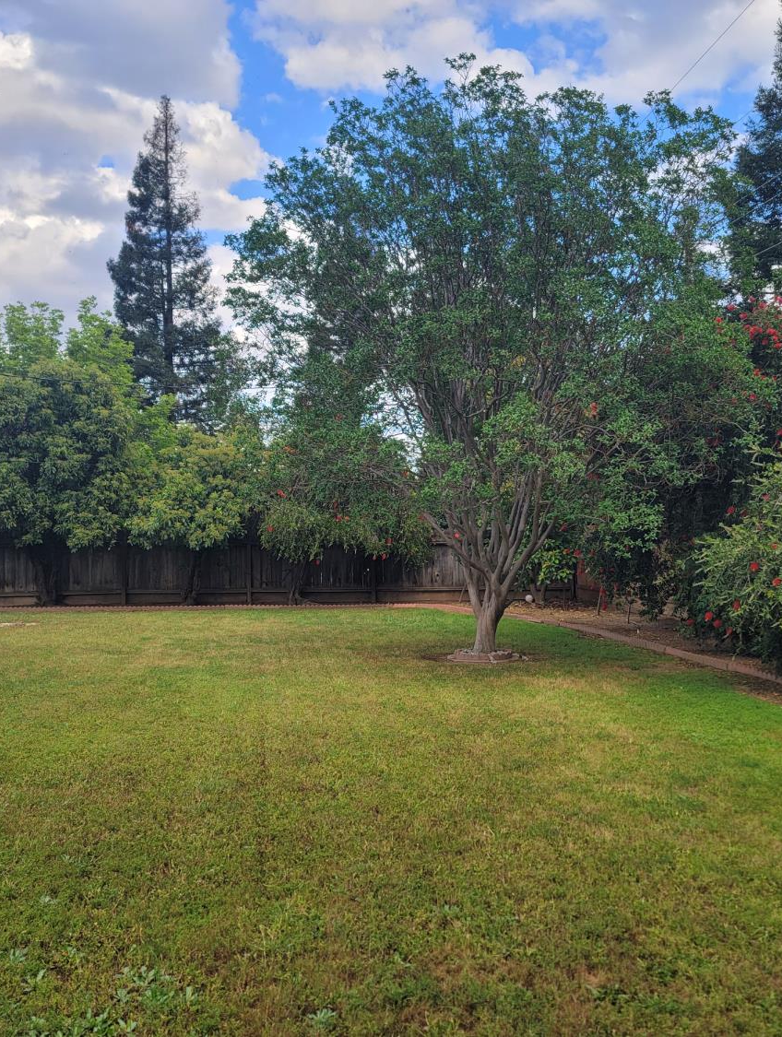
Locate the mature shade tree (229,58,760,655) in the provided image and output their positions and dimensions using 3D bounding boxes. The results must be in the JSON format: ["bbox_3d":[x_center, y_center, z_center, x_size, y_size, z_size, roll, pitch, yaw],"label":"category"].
[{"bbox_3d":[1.405,-2.207,13.600,7.209,8.136,6.600,0,-1,0],"label":"mature shade tree"}]

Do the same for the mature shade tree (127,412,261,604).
[{"bbox_3d":[-4.383,-0.240,22.200,2.978,4.251,3.000,0,-1,0],"label":"mature shade tree"}]

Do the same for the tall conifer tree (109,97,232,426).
[{"bbox_3d":[-10.226,-8.527,46.000,5.800,21.810,5.600,0,-1,0],"label":"tall conifer tree"}]

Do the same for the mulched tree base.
[{"bbox_3d":[1.290,1.870,13.650,1.100,0.150,1.050,0,-1,0],"label":"mulched tree base"}]

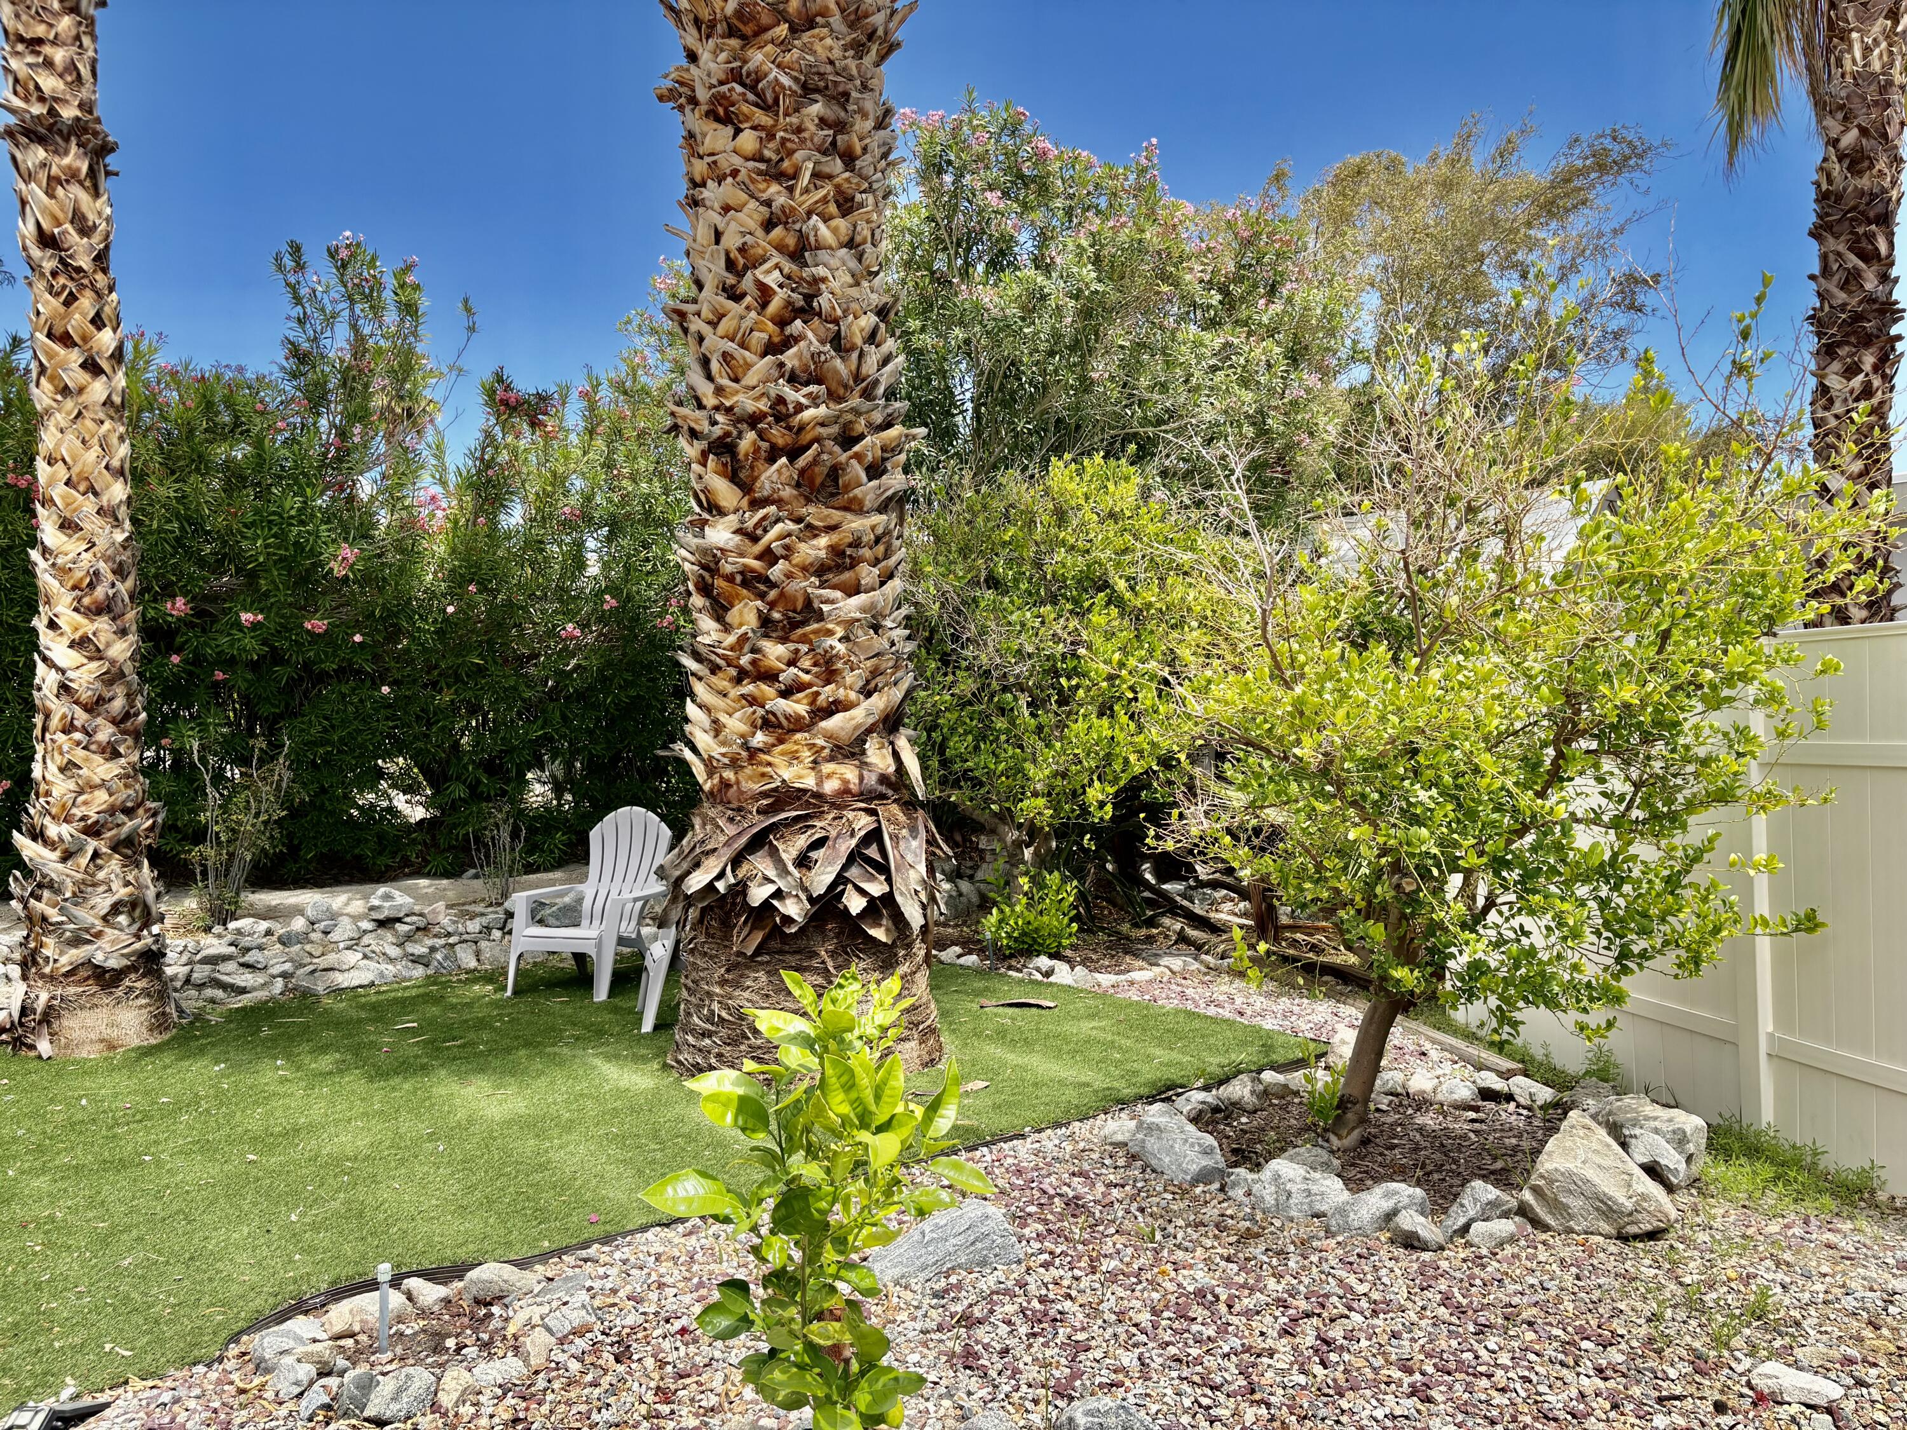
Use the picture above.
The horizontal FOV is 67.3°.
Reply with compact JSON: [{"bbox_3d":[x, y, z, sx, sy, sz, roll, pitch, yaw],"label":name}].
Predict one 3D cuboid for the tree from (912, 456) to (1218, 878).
[{"bbox_3d":[0.620,-0.200,9.200,2.300,2.900,2.100,-1,-1,0],"label":"tree"}]

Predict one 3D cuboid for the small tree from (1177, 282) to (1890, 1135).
[{"bbox_3d":[1.840,0.020,4.750,2.250,2.800,2.100,-1,-1,0],"label":"small tree"}]

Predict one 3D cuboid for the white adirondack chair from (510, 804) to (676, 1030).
[{"bbox_3d":[-1.900,0.975,7.550,0.740,0.950,0.820,-1,-1,20],"label":"white adirondack chair"}]

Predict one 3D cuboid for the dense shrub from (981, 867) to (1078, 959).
[{"bbox_3d":[0.460,1.200,8.700,0.620,0.550,0.580,-1,-1,0],"label":"dense shrub"}]

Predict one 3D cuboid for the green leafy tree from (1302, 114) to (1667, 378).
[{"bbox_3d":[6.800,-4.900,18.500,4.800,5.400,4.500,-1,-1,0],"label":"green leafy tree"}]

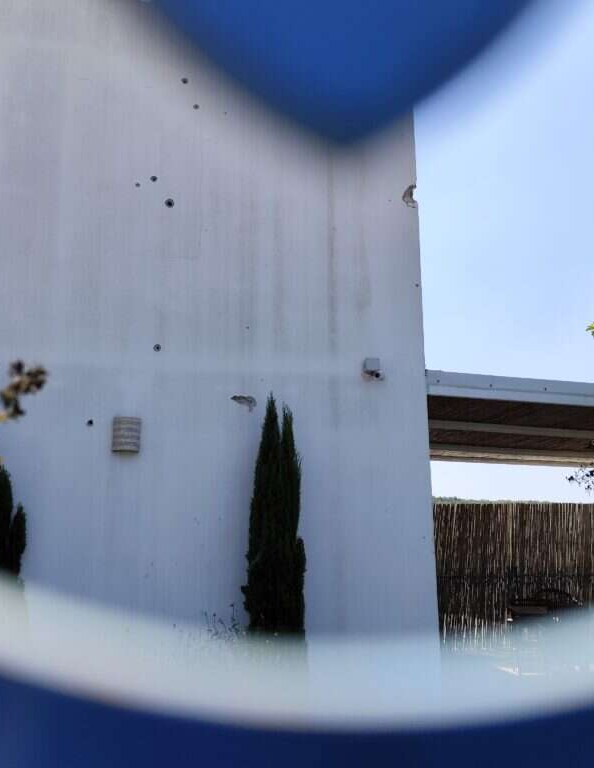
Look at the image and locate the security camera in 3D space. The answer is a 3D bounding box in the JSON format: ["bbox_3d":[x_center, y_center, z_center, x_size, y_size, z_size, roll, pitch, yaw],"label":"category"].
[{"bbox_3d":[0.639,-0.119,5.655,0.147,0.168,0.140,2,-11,-12],"label":"security camera"}]

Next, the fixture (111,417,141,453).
[{"bbox_3d":[-1.287,0.386,5.157,0.199,0.263,0.110,2,-11,-12],"label":"fixture"}]

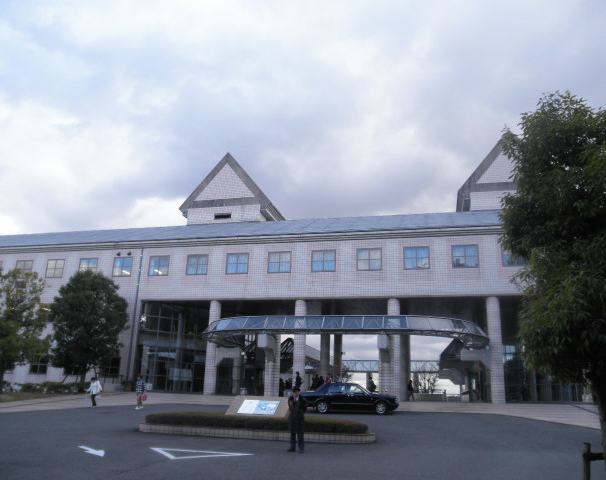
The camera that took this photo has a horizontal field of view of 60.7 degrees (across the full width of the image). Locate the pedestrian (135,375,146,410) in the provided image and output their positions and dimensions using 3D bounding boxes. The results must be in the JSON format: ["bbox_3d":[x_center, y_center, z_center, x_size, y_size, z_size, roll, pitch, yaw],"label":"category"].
[{"bbox_3d":[-8.208,7.767,26.322,0.480,1.620,0.420,-11,-20,36],"label":"pedestrian"}]

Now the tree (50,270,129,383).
[{"bbox_3d":[-16.667,6.822,40.545,5.800,9.100,5.800,1,-16,0],"label":"tree"}]

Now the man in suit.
[{"bbox_3d":[-0.123,5.018,14.482,0.550,1.700,0.400,-2,-16,12],"label":"man in suit"}]

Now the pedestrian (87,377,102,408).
[{"bbox_3d":[-11.050,8.083,27.513,0.580,1.560,0.450,-3,-17,16],"label":"pedestrian"}]

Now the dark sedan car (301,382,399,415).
[{"bbox_3d":[2.320,7.609,25.012,4.690,1.450,1.720,-1,-16,10],"label":"dark sedan car"}]

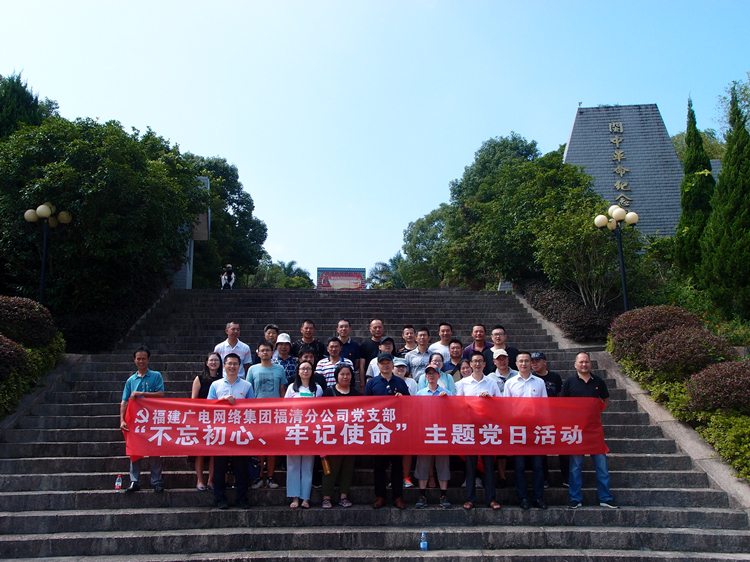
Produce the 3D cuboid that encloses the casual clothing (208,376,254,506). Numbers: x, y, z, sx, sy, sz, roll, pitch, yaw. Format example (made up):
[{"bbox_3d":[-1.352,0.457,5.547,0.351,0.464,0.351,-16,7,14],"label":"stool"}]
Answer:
[{"bbox_3d":[-1.620,1.783,7.335,0.540,1.399,0.340,0,-12,-6],"label":"casual clothing"}]

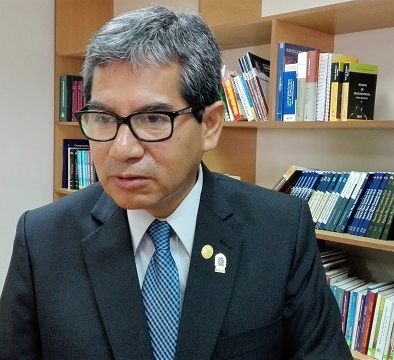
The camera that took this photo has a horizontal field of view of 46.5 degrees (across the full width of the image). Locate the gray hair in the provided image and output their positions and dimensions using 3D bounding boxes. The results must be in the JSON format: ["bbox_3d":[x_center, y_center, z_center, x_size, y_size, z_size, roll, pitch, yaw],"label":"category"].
[{"bbox_3d":[-0.060,-0.156,0.650,0.180,0.165,0.200,3,13,19],"label":"gray hair"}]

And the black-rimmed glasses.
[{"bbox_3d":[-0.069,-0.076,0.631,0.142,0.045,0.142,3,13,19],"label":"black-rimmed glasses"}]

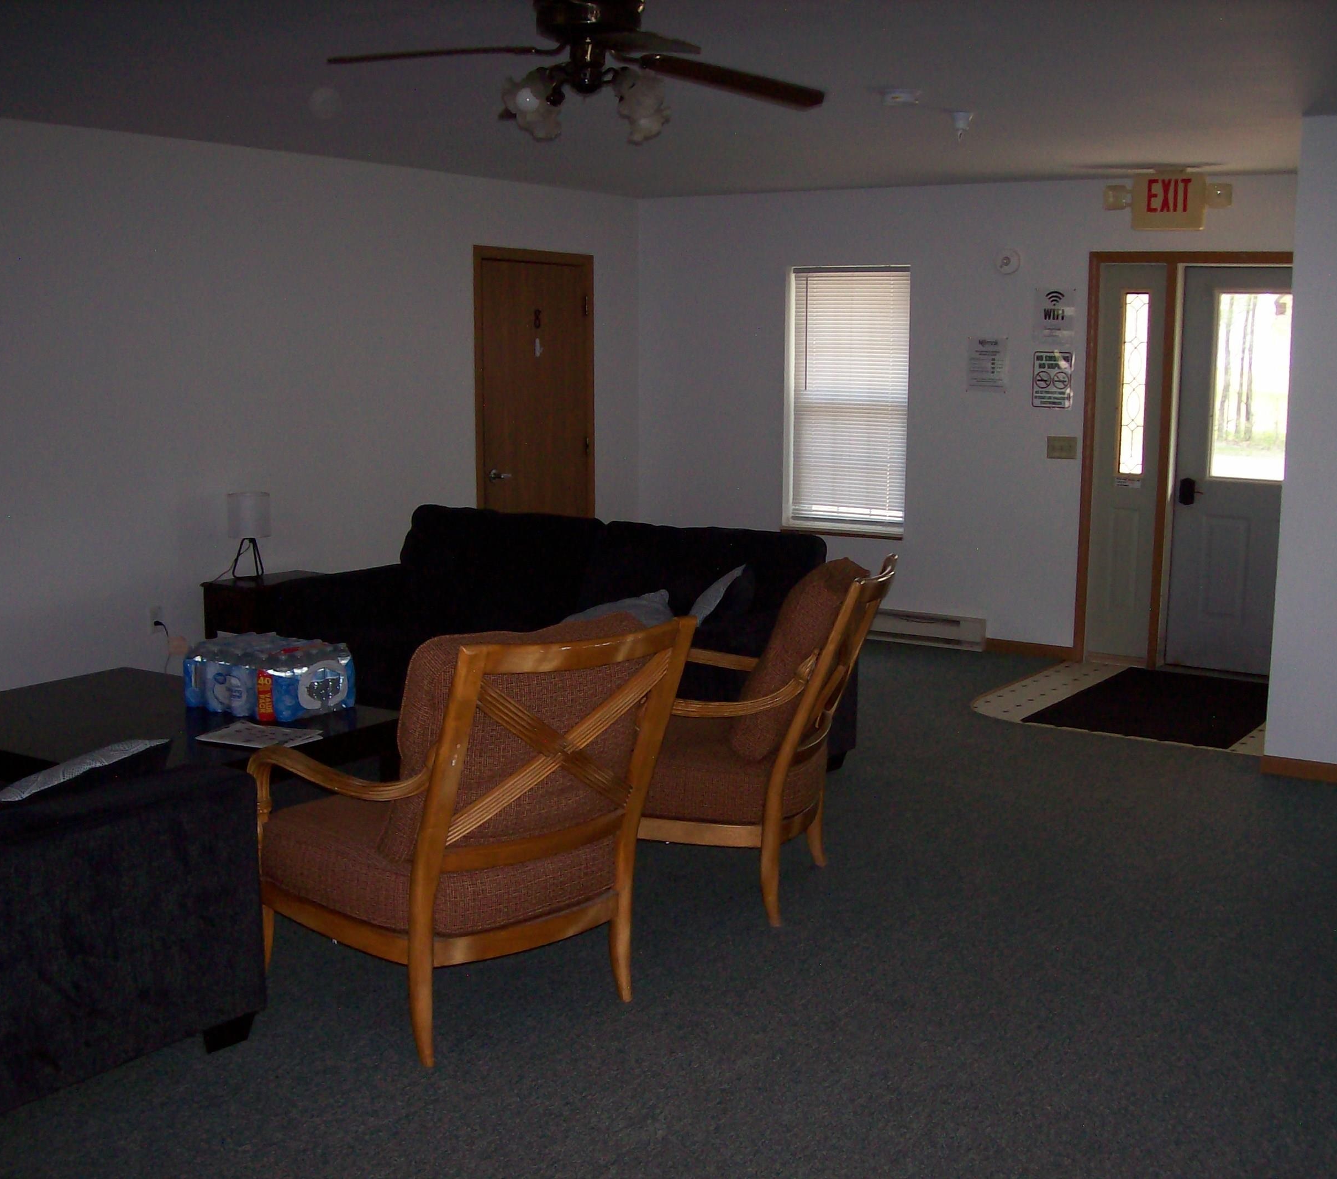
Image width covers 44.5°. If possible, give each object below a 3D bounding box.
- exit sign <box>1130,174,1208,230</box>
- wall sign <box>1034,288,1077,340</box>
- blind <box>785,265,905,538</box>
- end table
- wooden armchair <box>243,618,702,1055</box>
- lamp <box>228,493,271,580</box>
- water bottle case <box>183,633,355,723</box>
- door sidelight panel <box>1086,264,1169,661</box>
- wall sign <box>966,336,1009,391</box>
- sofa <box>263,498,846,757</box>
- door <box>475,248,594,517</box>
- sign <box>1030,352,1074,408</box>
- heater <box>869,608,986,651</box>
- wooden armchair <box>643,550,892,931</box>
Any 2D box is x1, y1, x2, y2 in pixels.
[{"bbox_3d":[2.365,-1.825,7.721,0.336,0.260,0.060,6,11,33],"label":"exit sign"},{"bbox_3d":[1.967,-1.391,8.342,0.217,0.277,0.015,6,11,33],"label":"wall sign"},{"bbox_3d":[1.006,-1.061,9.036,0.746,1.403,0.050,6,11,33],"label":"blind"},{"bbox_3d":[-1.673,0.256,7.169,0.500,0.590,0.530,6,11,33],"label":"end table"},{"bbox_3d":[-0.501,0.538,4.033,0.700,1.010,0.950,-8,12,-43],"label":"wooden armchair"},{"bbox_3d":[-1.856,-0.244,7.233,0.185,0.380,0.185,0,9,0],"label":"lamp"},{"bbox_3d":[-1.309,0.281,5.370,0.475,0.207,0.345,7,11,36],"label":"water bottle case"},{"bbox_3d":[2.287,-0.612,8.213,0.342,2.020,0.070,6,11,33],"label":"door sidelight panel"},{"bbox_3d":[1.670,-1.176,8.577,0.215,0.282,0.015,6,11,33],"label":"wall sign"},{"bbox_3d":[-0.446,0.193,6.566,2.230,0.920,0.980,6,11,33],"label":"sofa"},{"bbox_3d":[-0.712,-0.784,8.961,0.080,2.095,1.044,6,11,33],"label":"door"},{"bbox_3d":[1.965,-1.071,8.392,0.207,0.283,0.015,6,11,33],"label":"sign"},{"bbox_3d":[1.082,0.186,9.049,1.400,0.170,0.070,6,11,33],"label":"heater"},{"bbox_3d":[0.164,0.409,4.919,0.940,1.000,0.720,3,9,18],"label":"wooden armchair"}]

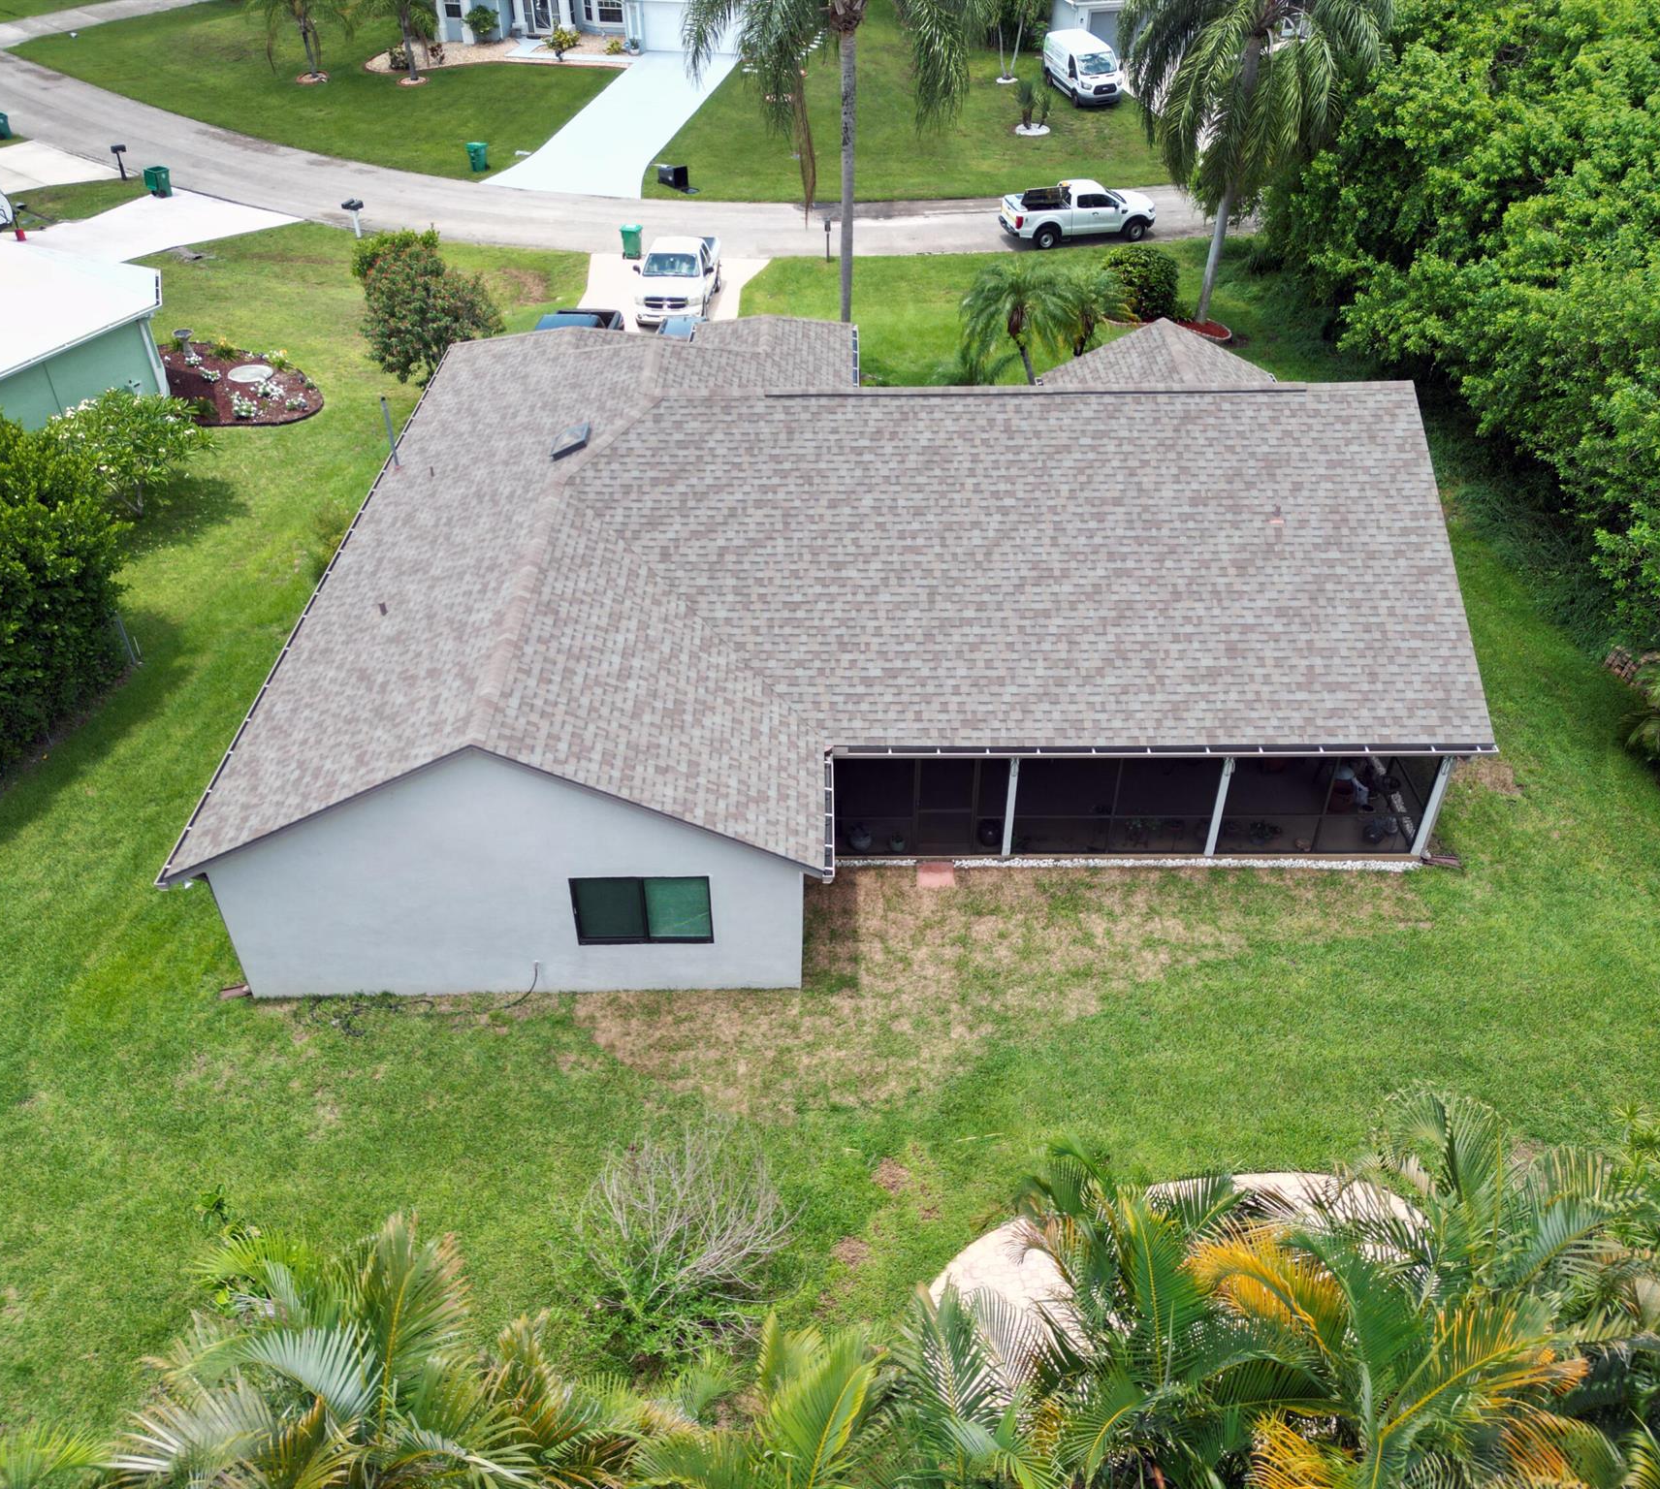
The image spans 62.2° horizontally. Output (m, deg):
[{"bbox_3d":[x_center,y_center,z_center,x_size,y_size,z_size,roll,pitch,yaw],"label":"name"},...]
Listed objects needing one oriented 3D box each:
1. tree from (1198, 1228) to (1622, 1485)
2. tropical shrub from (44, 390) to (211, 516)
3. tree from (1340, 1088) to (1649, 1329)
[{"bbox_3d":[4.871,6.620,12.457,3.434,4.242,3.232,0,38,0],"label":"tree"},{"bbox_3d":[-15.073,-6.293,30.078,3.434,2.727,3.232,0,38,0],"label":"tropical shrub"},{"bbox_3d":[7.513,5.595,15.794,3.200,3.500,3.000,0,38,0],"label":"tree"}]

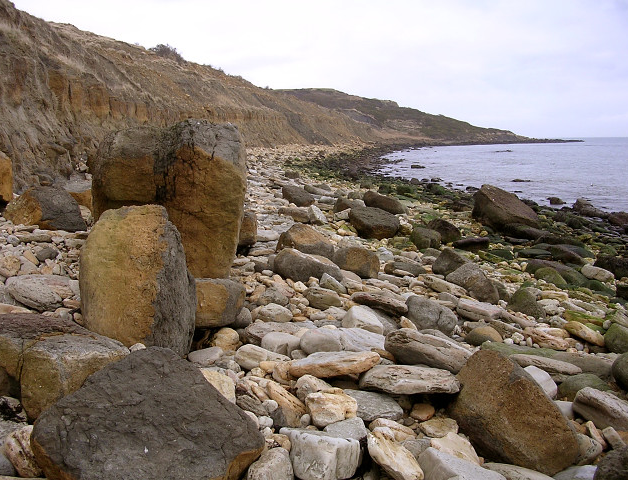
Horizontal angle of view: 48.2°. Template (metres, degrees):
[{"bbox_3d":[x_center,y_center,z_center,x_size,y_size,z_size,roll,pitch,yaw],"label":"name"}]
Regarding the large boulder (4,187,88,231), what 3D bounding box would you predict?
[{"bbox_3d":[-3.930,-0.454,10.307,1.036,0.637,0.829,3,9,22],"label":"large boulder"}]

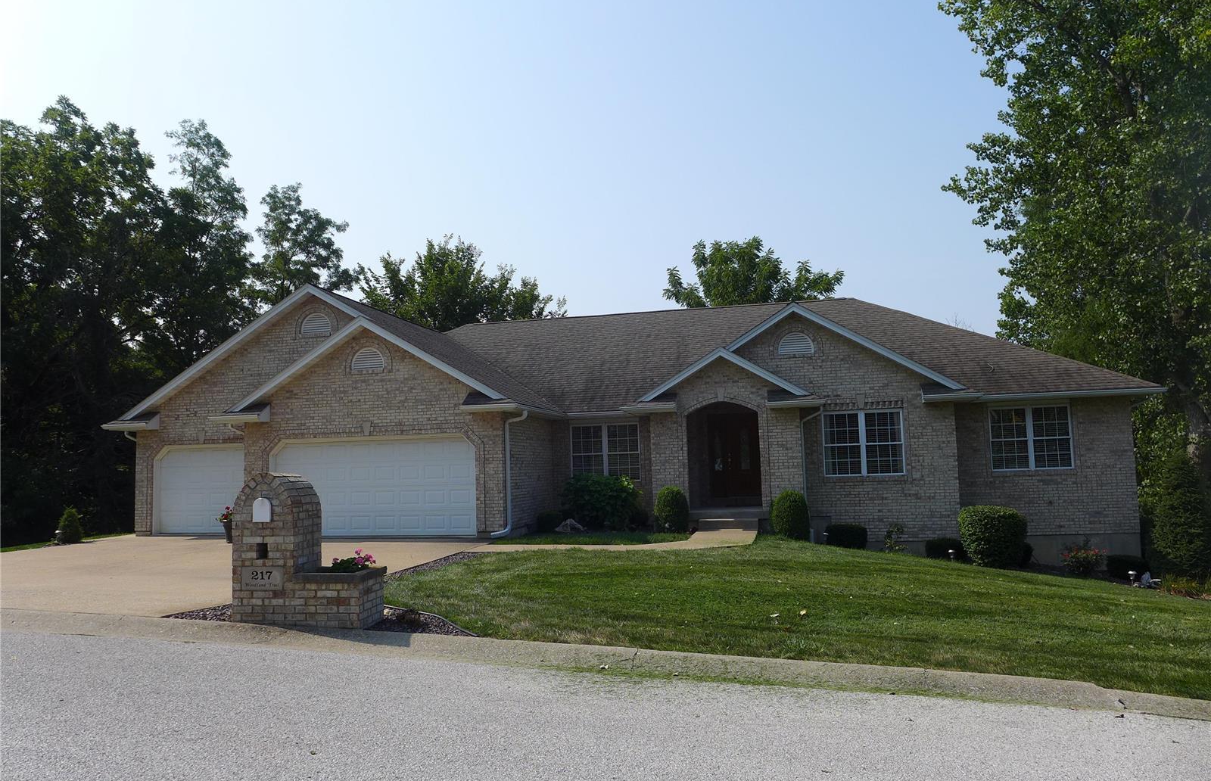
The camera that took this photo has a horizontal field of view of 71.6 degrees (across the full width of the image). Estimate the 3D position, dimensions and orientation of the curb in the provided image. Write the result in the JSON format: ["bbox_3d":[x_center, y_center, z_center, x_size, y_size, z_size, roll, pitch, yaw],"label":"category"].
[{"bbox_3d":[-0.750,2.128,6.845,10.100,0.180,0.630,1,-5,8],"label":"curb"}]

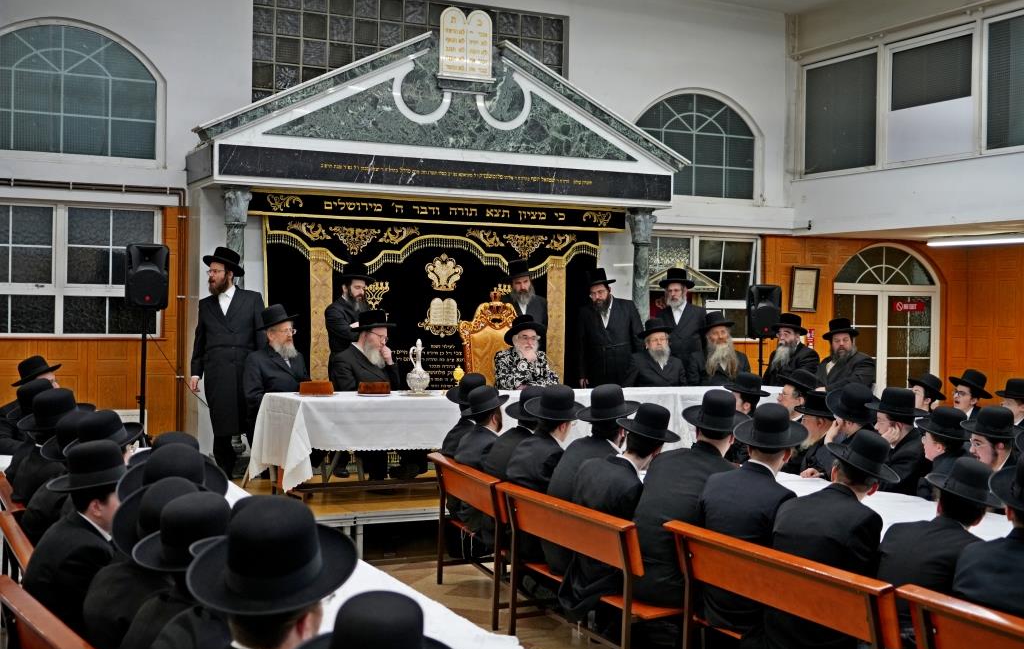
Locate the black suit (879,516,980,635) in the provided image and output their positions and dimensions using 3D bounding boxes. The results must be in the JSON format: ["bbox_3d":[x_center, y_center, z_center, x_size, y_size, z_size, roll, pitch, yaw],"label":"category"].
[{"bbox_3d":[1.530,1.060,4.380,0.480,0.690,0.460,2,2,45],"label":"black suit"}]

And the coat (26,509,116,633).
[{"bbox_3d":[-1.440,1.010,4.150,0.540,0.770,0.480,0,1,-32],"label":"coat"}]

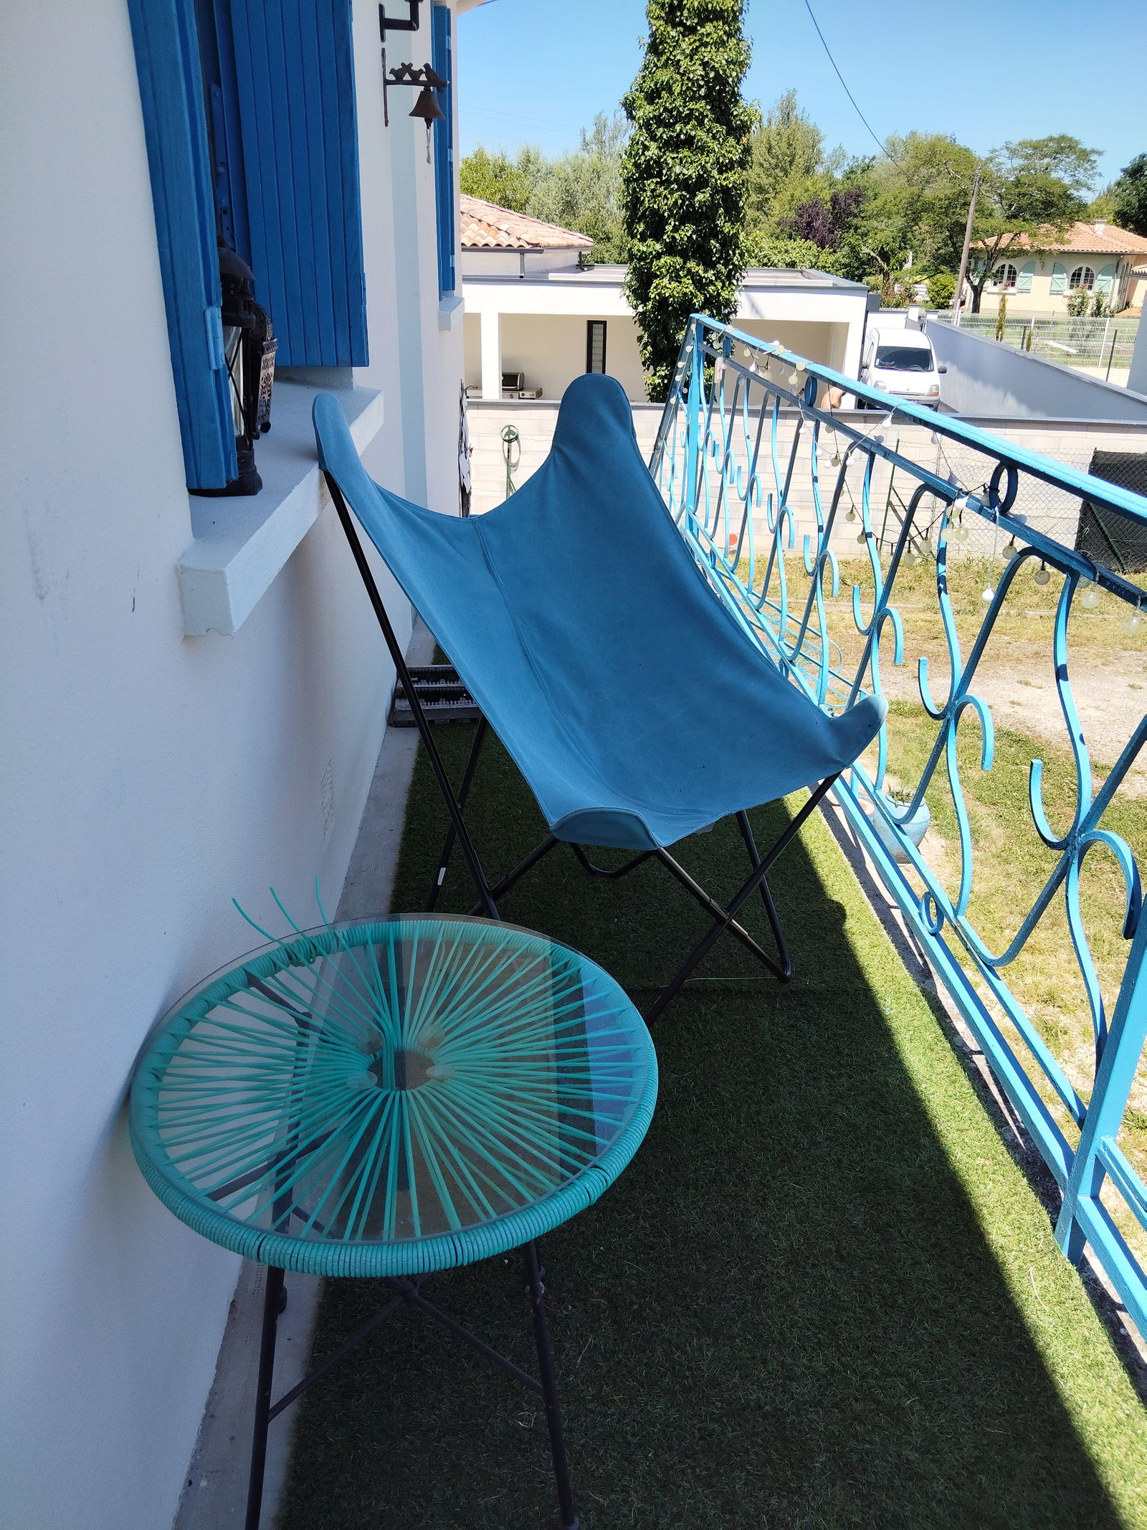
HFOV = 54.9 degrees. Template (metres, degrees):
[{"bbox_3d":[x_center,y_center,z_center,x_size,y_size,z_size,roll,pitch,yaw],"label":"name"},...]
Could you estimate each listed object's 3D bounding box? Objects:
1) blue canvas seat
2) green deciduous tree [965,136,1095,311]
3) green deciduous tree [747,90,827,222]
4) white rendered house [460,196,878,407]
[{"bbox_3d":[0.037,-0.068,1.795,0.656,0.996,0.720,-20,33,-38],"label":"blue canvas seat"},{"bbox_3d":[22.611,-26.475,54.646,6.400,7.800,6.000,10,27,18],"label":"green deciduous tree"},{"bbox_3d":[9.762,-25.002,49.993,4.600,9.200,4.600,6,25,8],"label":"green deciduous tree"},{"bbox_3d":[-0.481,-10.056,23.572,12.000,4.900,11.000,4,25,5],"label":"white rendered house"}]

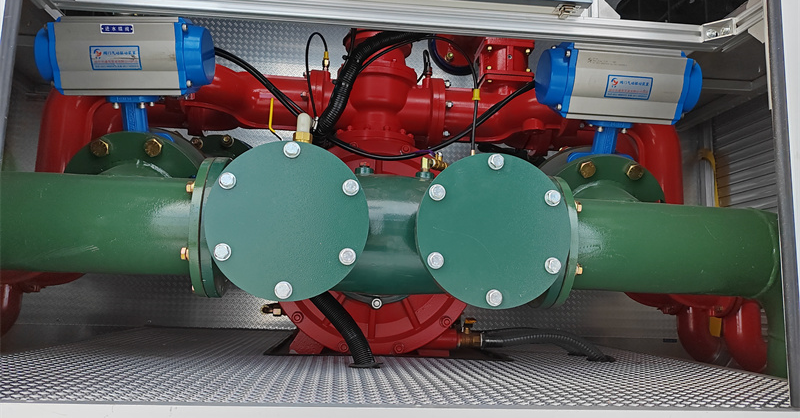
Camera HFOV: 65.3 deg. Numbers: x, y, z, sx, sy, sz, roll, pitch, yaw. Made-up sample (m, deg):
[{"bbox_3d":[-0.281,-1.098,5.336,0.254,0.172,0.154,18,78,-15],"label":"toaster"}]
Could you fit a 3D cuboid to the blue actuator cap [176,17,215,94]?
[{"bbox_3d":[-0.408,-0.309,1.266,0.057,0.140,0.128,3,-9,-7],"label":"blue actuator cap"}]

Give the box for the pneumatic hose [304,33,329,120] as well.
[{"bbox_3d":[-0.191,-0.303,1.411,0.050,0.228,0.116,3,-9,-7],"label":"pneumatic hose"}]

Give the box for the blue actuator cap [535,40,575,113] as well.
[{"bbox_3d":[0.330,-0.287,1.360,0.055,0.140,0.128,3,-9,-7],"label":"blue actuator cap"}]

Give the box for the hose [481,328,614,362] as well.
[{"bbox_3d":[0.345,0.321,1.471,0.348,0.083,0.080,3,-9,-7],"label":"hose"}]

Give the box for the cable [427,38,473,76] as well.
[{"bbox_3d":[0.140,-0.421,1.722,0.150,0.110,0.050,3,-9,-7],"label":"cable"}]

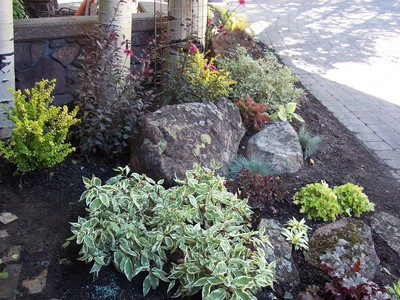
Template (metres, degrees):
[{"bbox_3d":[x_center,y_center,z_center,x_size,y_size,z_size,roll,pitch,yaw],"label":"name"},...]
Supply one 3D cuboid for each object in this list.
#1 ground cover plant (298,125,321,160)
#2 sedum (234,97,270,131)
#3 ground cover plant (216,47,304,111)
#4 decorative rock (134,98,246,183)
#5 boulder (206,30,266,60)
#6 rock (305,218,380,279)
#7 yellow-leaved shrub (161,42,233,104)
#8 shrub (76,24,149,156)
[{"bbox_3d":[0.835,-0.057,3.438,0.171,0.274,0.171,7,23,13],"label":"ground cover plant"},{"bbox_3d":[0.452,-0.311,3.888,0.306,0.286,0.275,4,22,6],"label":"sedum"},{"bbox_3d":[0.581,-0.677,4.367,0.832,0.612,0.707,4,22,7],"label":"ground cover plant"},{"bbox_3d":[-0.073,-0.055,3.008,0.741,0.548,0.556,1,22,-1],"label":"decorative rock"},{"bbox_3d":[0.502,-1.354,5.980,0.801,0.509,0.600,3,22,4],"label":"boulder"},{"bbox_3d":[0.723,0.502,2.298,0.364,0.253,0.291,10,23,19],"label":"rock"},{"bbox_3d":[0.004,-0.607,3.996,0.631,0.627,0.568,1,22,0],"label":"yellow-leaved shrub"},{"bbox_3d":[-0.605,-0.411,3.186,0.502,0.945,0.426,-3,22,-10],"label":"shrub"}]

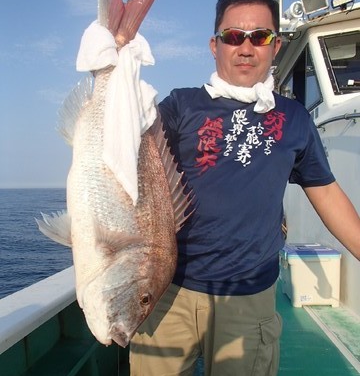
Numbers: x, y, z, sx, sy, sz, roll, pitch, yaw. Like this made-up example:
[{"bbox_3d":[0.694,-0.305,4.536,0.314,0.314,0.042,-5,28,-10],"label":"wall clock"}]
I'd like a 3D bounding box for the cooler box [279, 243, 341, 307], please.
[{"bbox_3d":[1.105,0.745,3.480,0.430,0.445,0.620,0,0,0],"label":"cooler box"}]

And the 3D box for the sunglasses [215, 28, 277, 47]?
[{"bbox_3d":[0.168,-0.373,0.982,0.147,0.046,0.135,0,16,7],"label":"sunglasses"}]

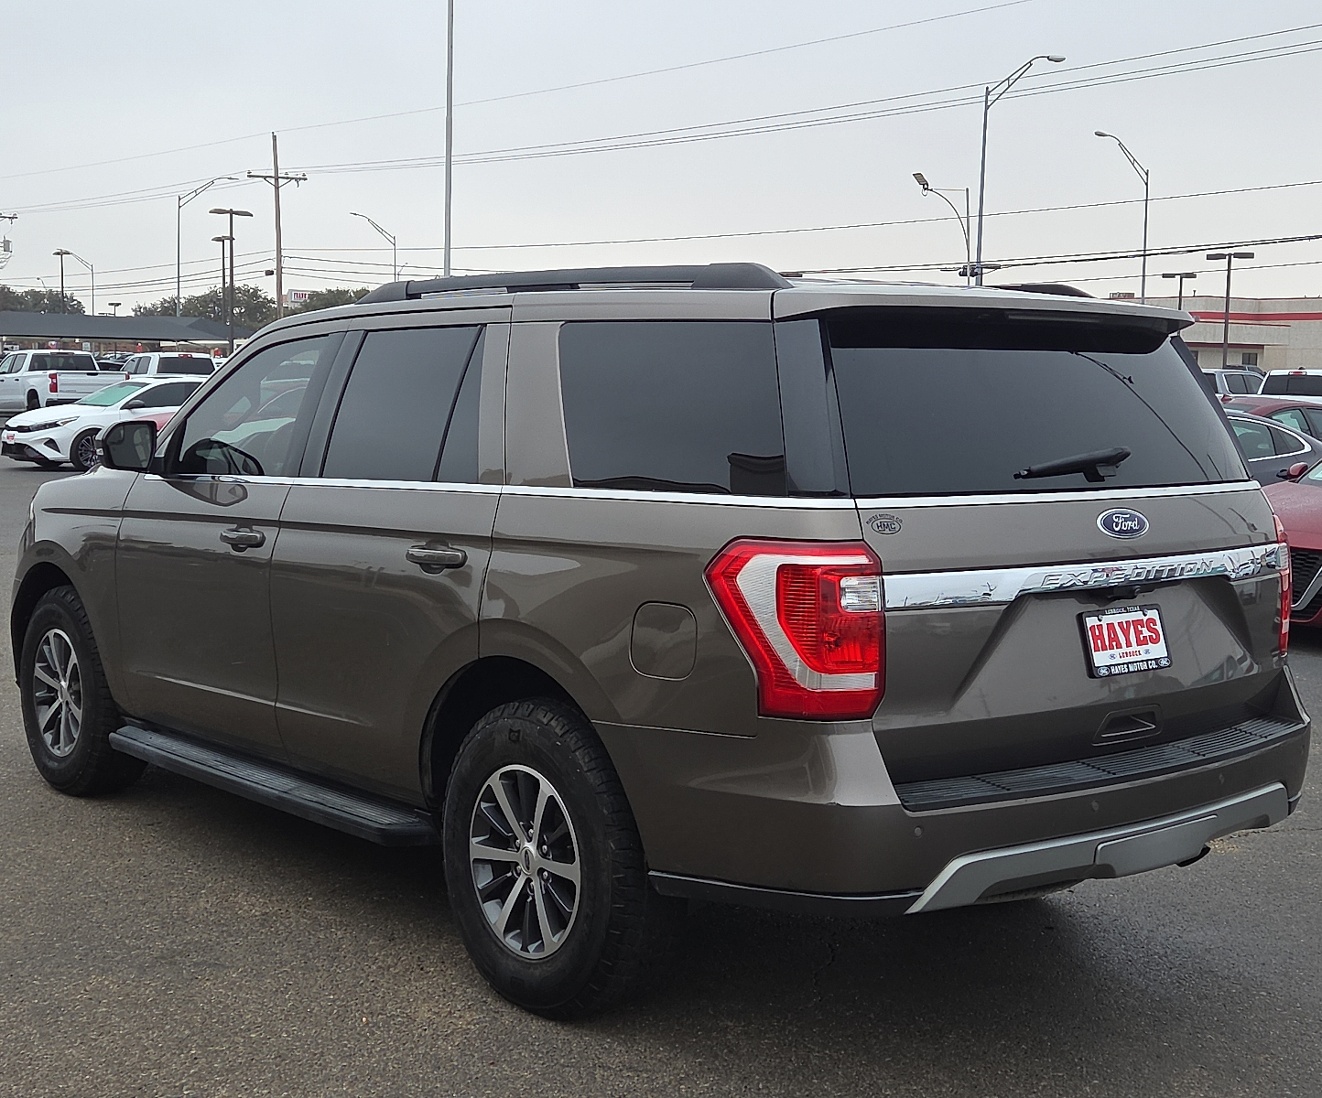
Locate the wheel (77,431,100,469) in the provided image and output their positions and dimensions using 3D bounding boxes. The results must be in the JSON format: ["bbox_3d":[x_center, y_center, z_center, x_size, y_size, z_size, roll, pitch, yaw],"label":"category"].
[{"bbox_3d":[-8.483,-1.451,26.553,0.480,0.480,0.200,-3,7,-40],"label":"wheel"}]

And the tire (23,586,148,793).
[{"bbox_3d":[-2.250,0.548,6.981,0.270,0.810,0.810,-3,6,-40],"label":"tire"}]

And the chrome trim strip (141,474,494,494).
[{"bbox_3d":[-1.111,-0.202,5.425,0.025,0.030,2.232,-3,5,-39],"label":"chrome trim strip"}]

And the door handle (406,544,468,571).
[{"bbox_3d":[-0.597,0.022,4.681,0.065,0.062,0.248,-3,6,-40],"label":"door handle"}]

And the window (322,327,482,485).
[{"bbox_3d":[-0.708,-0.409,4.997,0.040,0.445,0.816,14,-5,-40],"label":"window"}]

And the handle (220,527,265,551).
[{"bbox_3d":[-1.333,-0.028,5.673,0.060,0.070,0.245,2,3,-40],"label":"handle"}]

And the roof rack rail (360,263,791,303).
[{"bbox_3d":[-0.334,-0.732,5.001,0.065,0.080,1.960,-4,7,-40],"label":"roof rack rail"}]

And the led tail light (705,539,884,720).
[{"bbox_3d":[0.290,0.174,3.875,0.210,0.405,0.390,-3,6,-40],"label":"led tail light"}]

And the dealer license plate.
[{"bbox_3d":[1.130,0.219,4.295,0.311,0.165,0.025,-4,0,-40],"label":"dealer license plate"}]

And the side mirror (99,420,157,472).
[{"bbox_3d":[-1.800,-0.349,5.969,0.215,0.185,0.150,-3,6,-40],"label":"side mirror"}]

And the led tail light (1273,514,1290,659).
[{"bbox_3d":[1.625,0.085,4.925,0.230,0.385,0.350,-3,6,-40],"label":"led tail light"}]

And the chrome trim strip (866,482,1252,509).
[{"bbox_3d":[1.042,-0.130,4.253,1.555,0.035,0.095,-3,6,-40],"label":"chrome trim strip"}]

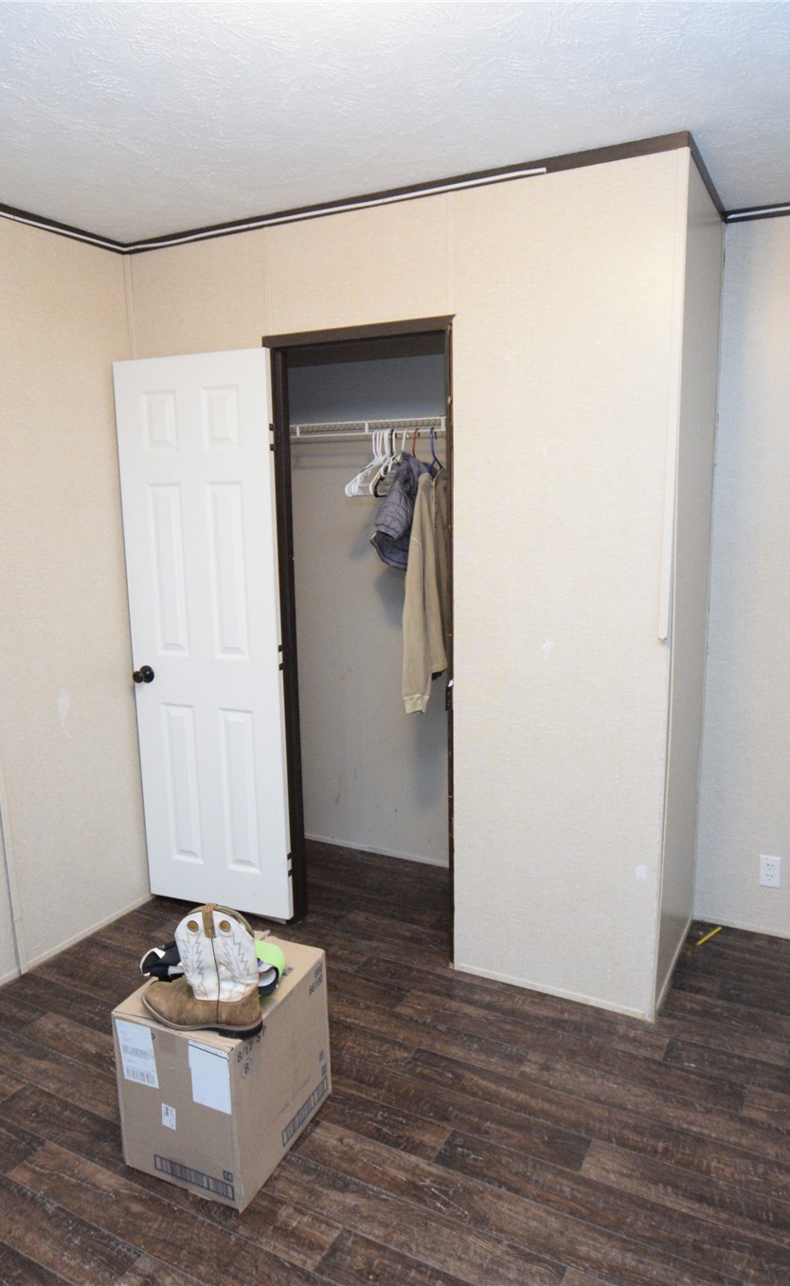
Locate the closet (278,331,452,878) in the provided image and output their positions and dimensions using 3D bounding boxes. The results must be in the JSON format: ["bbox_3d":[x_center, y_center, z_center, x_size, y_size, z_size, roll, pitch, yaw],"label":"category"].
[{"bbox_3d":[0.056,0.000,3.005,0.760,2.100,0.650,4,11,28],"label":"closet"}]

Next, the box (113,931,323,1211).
[{"bbox_3d":[-0.412,1.031,2.011,0.328,0.403,0.412,3,11,25],"label":"box"}]

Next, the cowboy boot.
[{"bbox_3d":[-0.439,0.715,1.804,0.288,0.290,0.115,2,10,16],"label":"cowboy boot"}]

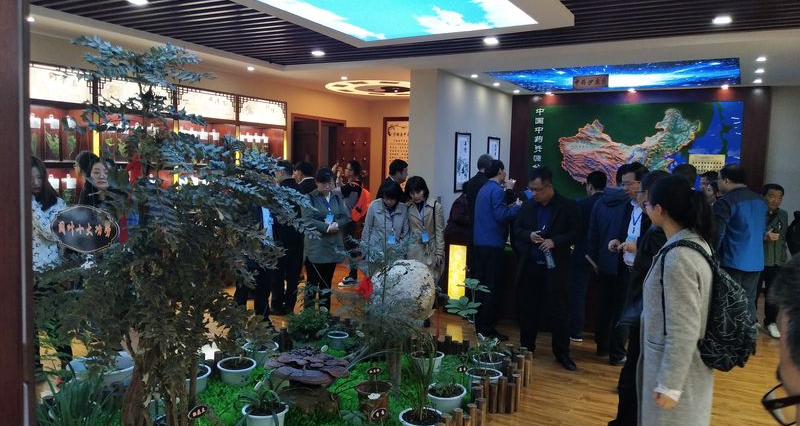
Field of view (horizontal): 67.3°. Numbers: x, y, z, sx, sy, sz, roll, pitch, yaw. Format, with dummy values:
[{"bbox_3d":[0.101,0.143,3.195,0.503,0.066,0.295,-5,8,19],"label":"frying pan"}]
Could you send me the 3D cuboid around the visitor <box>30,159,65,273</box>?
[{"bbox_3d":[-2.670,0.383,4.500,0.470,1.621,0.340,4,5,27],"label":"visitor"}]

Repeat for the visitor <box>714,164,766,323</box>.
[{"bbox_3d":[3.126,0.443,5.500,0.520,1.750,0.360,-1,5,-30],"label":"visitor"}]

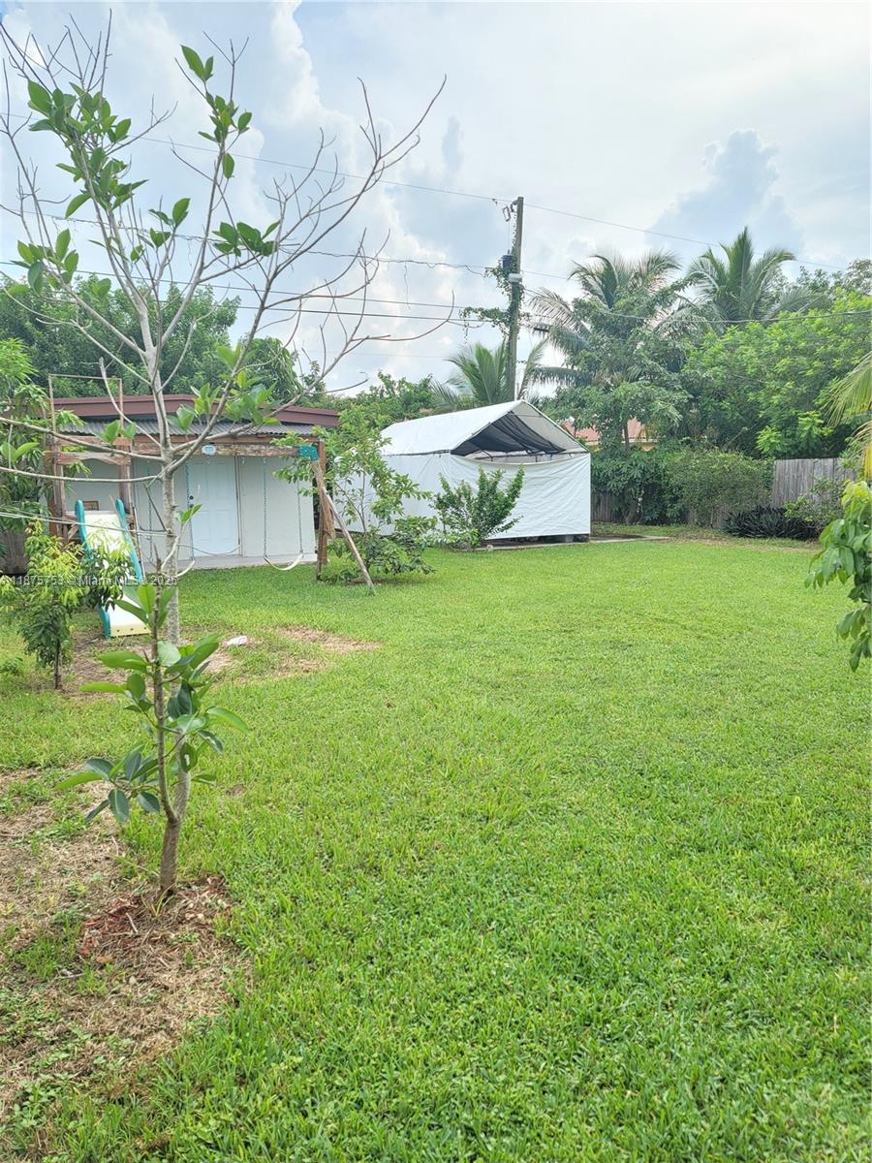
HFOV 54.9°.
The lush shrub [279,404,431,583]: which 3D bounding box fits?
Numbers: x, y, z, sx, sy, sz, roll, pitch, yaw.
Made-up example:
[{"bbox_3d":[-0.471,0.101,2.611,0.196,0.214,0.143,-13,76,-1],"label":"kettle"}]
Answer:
[{"bbox_3d":[-1.181,-1.241,12.110,2.129,2.432,2.100,-1,7,0],"label":"lush shrub"}]

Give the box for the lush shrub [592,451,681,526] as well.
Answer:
[{"bbox_3d":[5.543,-2.607,23.225,2.433,2.025,1.900,-1,7,0],"label":"lush shrub"}]

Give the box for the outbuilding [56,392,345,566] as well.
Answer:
[{"bbox_3d":[-4.613,-1.924,16.033,4.920,2.929,4.600,-5,8,-25],"label":"outbuilding"}]

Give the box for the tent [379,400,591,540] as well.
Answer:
[{"bbox_3d":[0.330,-2.435,19.441,3.239,2.866,6.318,-5,8,-26],"label":"tent"}]

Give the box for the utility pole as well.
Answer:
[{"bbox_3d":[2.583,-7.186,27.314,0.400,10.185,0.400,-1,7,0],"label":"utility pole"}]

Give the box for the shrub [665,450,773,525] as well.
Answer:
[{"bbox_3d":[7.375,-2.432,21.859,2.625,1.950,2.000,-1,7,0],"label":"shrub"}]

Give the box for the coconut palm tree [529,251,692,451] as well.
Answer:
[{"bbox_3d":[5.687,-6.423,27.420,5.213,8.516,5.200,-1,7,0],"label":"coconut palm tree"}]

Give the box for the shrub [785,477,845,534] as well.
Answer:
[{"bbox_3d":[8.737,-1.770,19.287,1.304,1.237,1.200,-1,7,0],"label":"shrub"}]

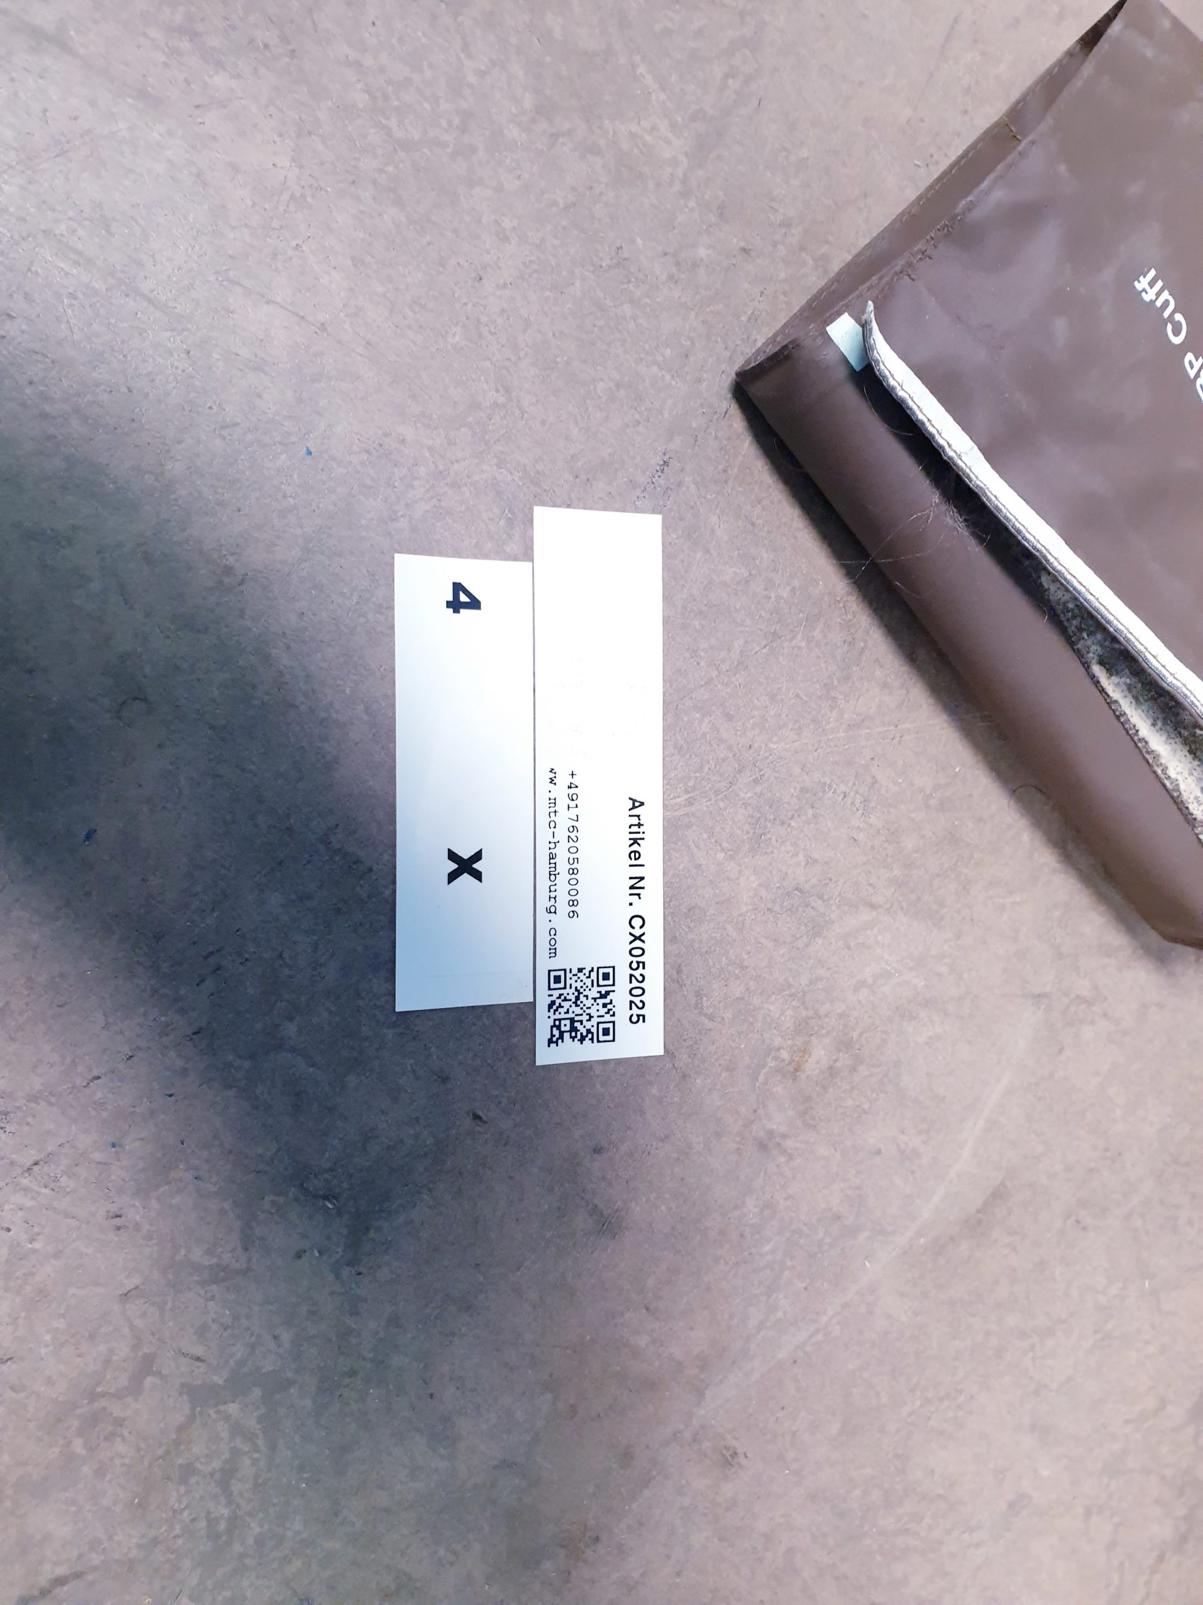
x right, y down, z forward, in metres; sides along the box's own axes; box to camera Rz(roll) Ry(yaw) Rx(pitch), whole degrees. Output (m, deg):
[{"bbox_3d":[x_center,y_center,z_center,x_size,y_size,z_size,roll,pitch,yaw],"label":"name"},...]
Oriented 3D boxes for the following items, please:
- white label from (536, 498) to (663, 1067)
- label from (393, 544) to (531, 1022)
[{"bbox_3d":[0.000,-0.003,0.221,0.025,0.001,0.101,-1,91,-20],"label":"white label"},{"bbox_3d":[-0.024,-0.003,0.213,0.025,0.001,0.079,0,91,-20],"label":"label"}]

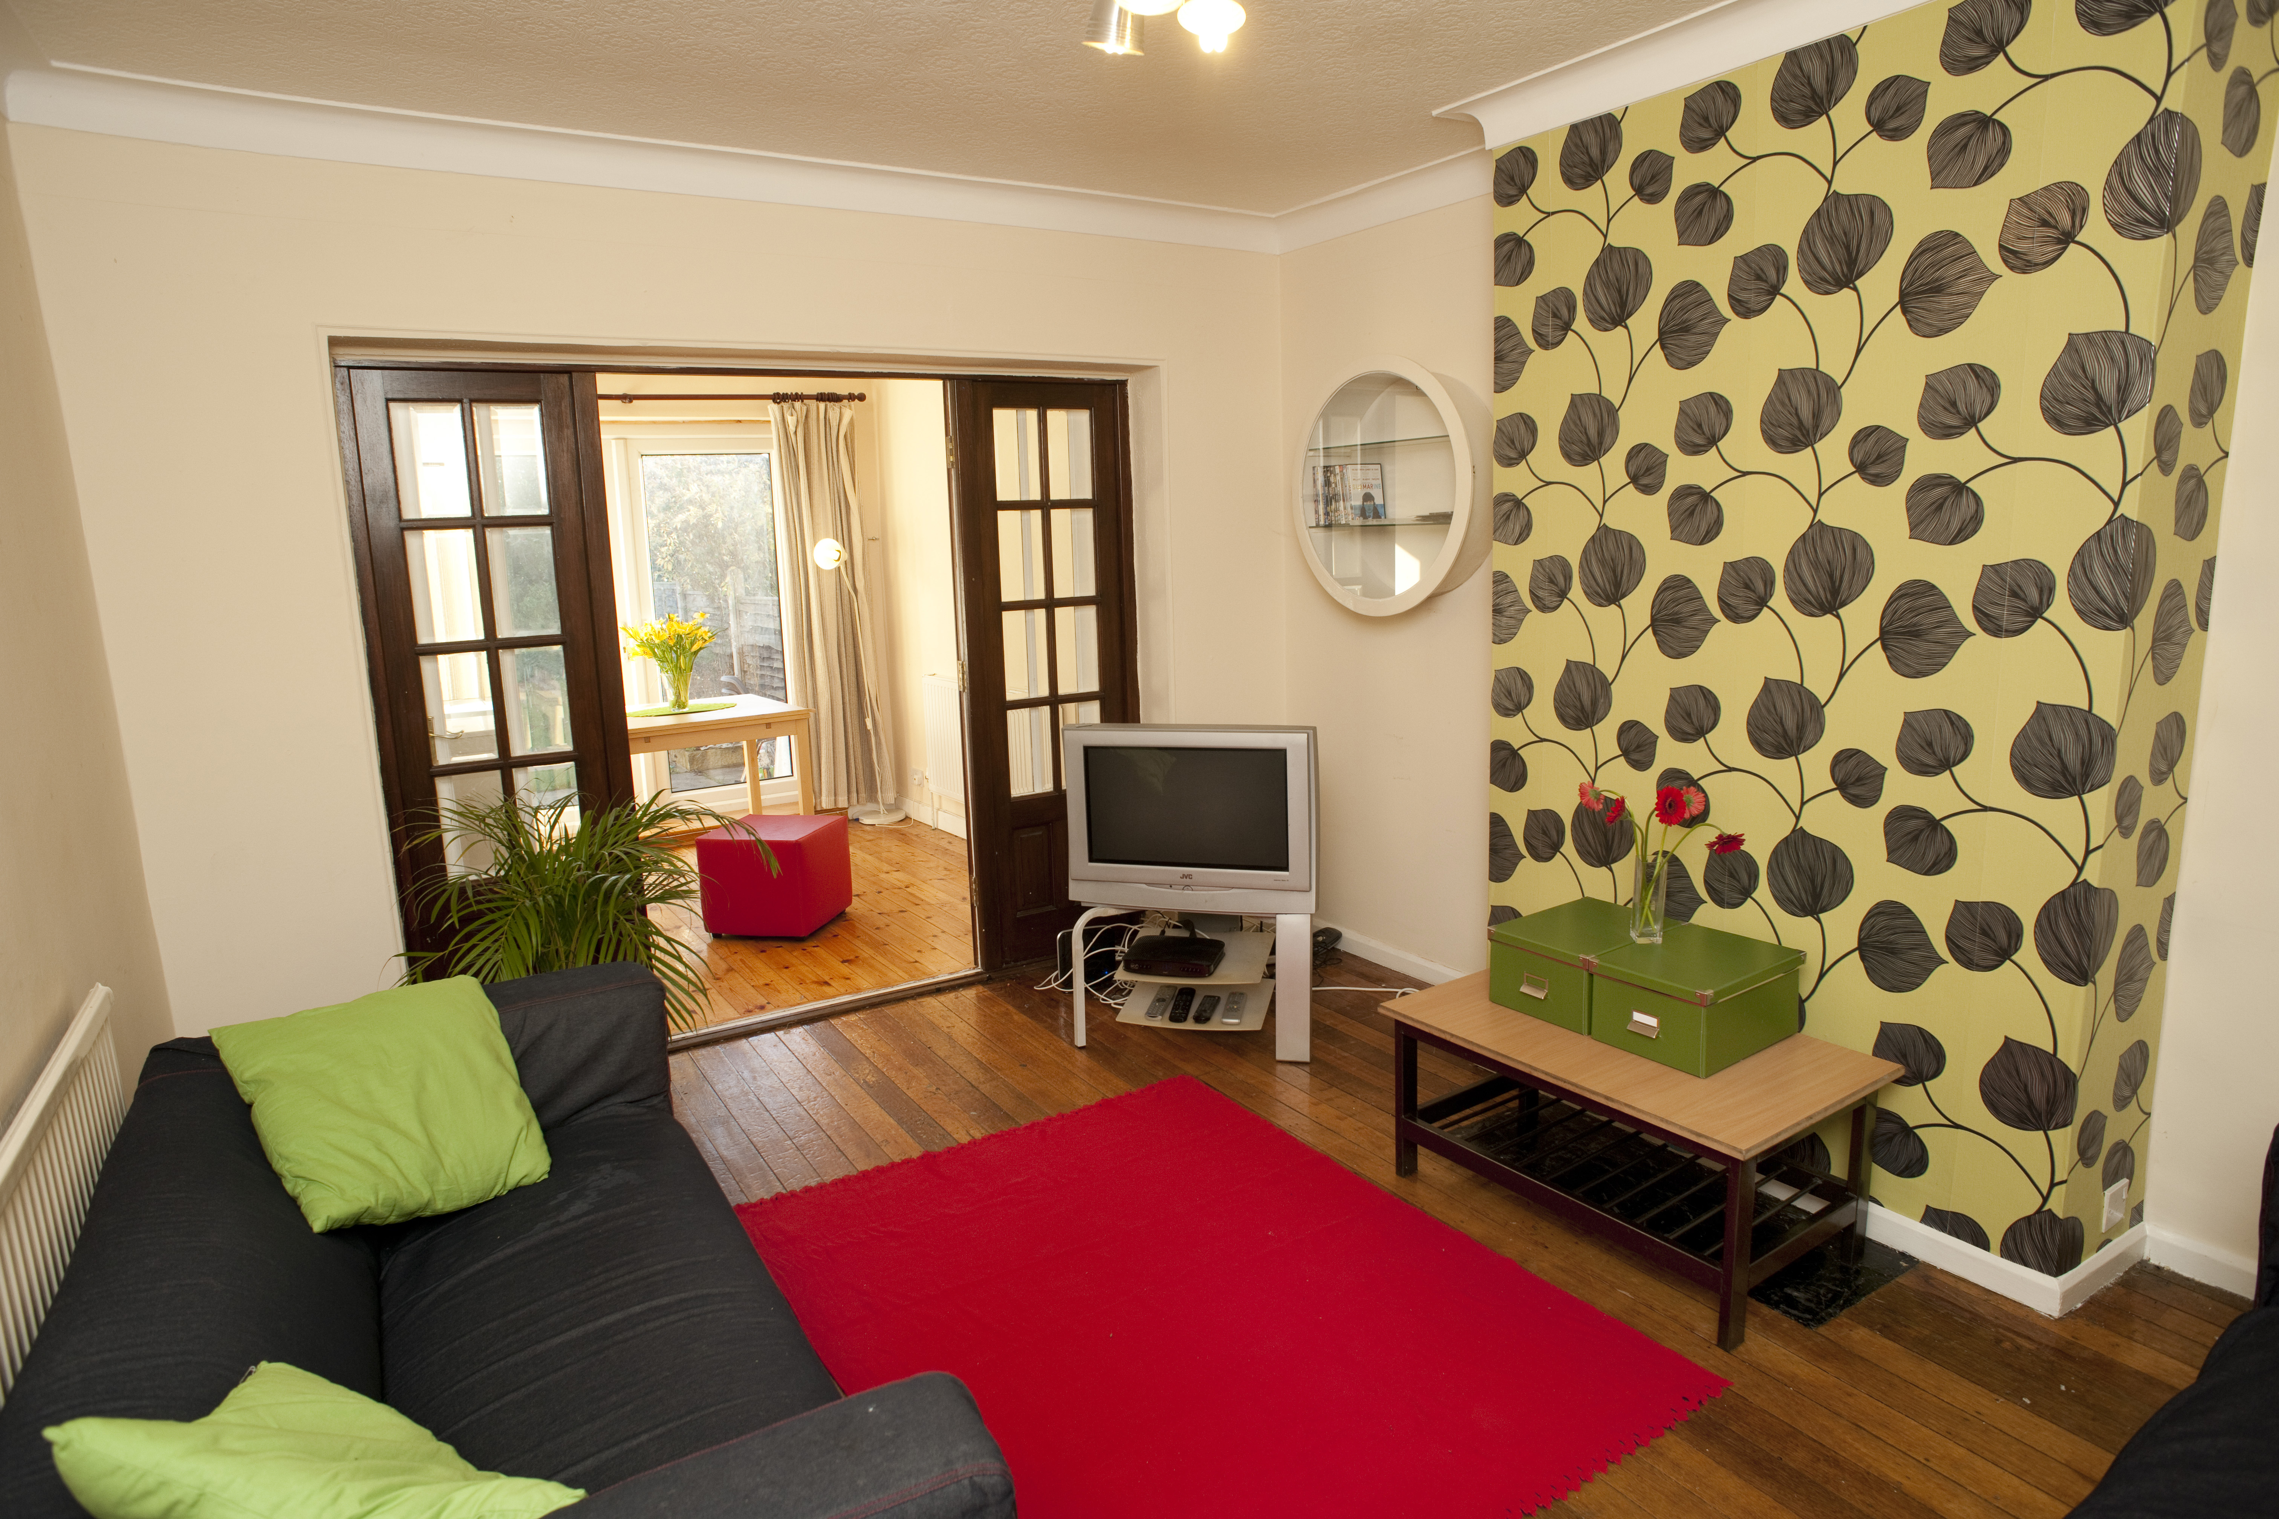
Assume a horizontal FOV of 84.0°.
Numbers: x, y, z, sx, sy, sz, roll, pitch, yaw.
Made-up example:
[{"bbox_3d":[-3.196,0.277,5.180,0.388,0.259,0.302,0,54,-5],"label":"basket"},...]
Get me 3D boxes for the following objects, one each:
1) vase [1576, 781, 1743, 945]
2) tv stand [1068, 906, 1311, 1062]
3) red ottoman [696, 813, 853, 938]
[{"bbox_3d":[1.139,0.218,2.780,0.356,0.360,0.250,-2,10,0],"label":"vase"},{"bbox_3d":[0.204,0.606,3.842,0.690,0.430,0.460,0,11,15],"label":"tv stand"},{"bbox_3d":[-1.429,0.469,5.011,0.420,0.406,0.415,0,11,12],"label":"red ottoman"}]

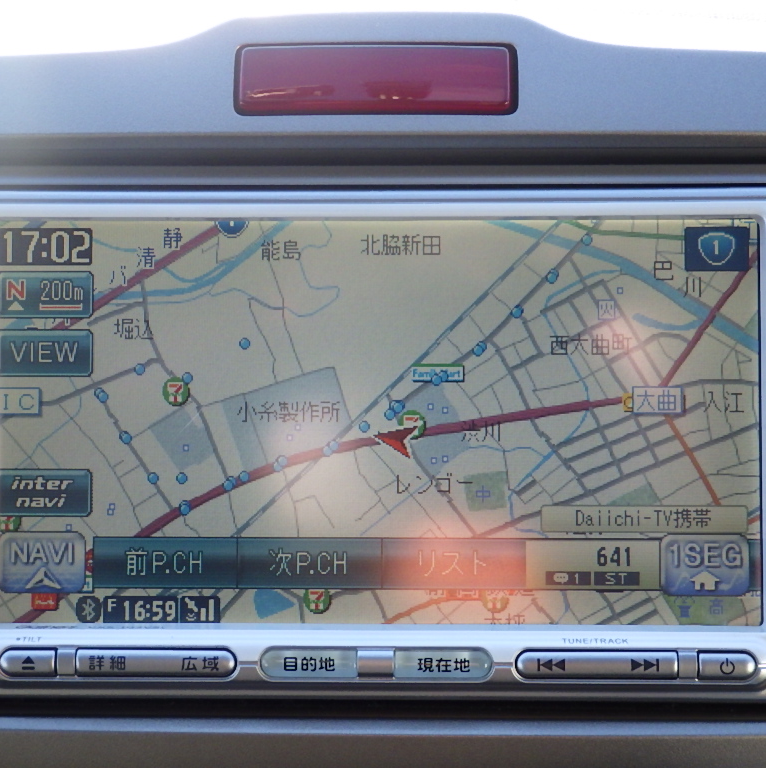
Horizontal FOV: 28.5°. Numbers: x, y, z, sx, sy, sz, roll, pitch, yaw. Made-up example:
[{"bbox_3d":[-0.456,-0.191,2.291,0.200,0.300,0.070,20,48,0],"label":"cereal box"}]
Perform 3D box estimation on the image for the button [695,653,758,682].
[{"bbox_3d":[0.069,0.056,0.300,0.012,0.006,0.004,0,-3,1],"label":"button"}]

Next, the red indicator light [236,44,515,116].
[{"bbox_3d":[-0.002,-0.061,0.301,0.056,0.015,0.005,0,-22,0],"label":"red indicator light"}]

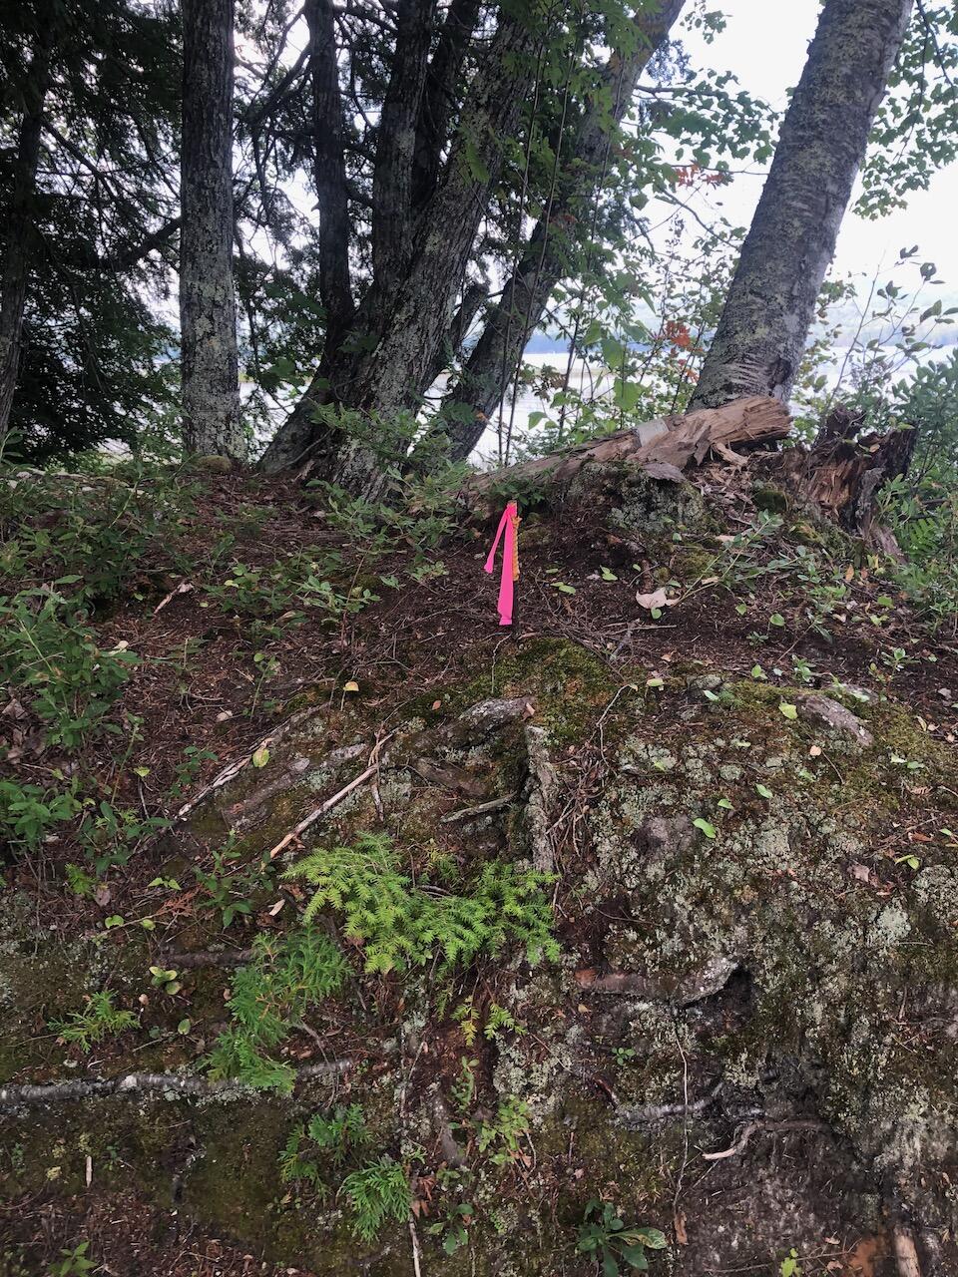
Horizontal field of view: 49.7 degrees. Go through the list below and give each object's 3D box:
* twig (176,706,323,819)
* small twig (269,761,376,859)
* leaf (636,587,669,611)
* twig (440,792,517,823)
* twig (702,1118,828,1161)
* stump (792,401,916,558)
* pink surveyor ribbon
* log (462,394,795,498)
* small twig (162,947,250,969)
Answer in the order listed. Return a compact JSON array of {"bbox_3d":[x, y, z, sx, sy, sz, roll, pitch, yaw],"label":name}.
[{"bbox_3d":[-0.451,0.244,2.055,0.350,0.030,0.030,-38,32,-22],"label":"twig"},{"bbox_3d":[-0.299,0.334,2.005,0.277,0.022,0.022,-39,33,-23],"label":"small twig"},{"bbox_3d":[0.403,-0.091,2.390,0.085,0.040,0.060,0,16,0],"label":"leaf"},{"bbox_3d":[-0.001,0.330,2.010,0.160,0.017,0.017,-16,20,-14],"label":"twig"},{"bbox_3d":[0.470,0.825,1.700,0.205,0.060,0.055,0,16,0],"label":"twig"},{"bbox_3d":[1.065,-0.447,2.920,0.290,0.400,0.280,4,16,14],"label":"stump"},{"bbox_3d":[0.047,-0.158,2.170,0.077,0.268,0.035,1,16,3],"label":"pink surveyor ribbon"},{"bbox_3d":[0.432,-0.558,3.100,0.980,0.165,0.190,-9,14,12],"label":"log"},{"bbox_3d":[-0.491,0.576,1.860,0.165,0.030,0.030,0,16,0],"label":"small twig"}]

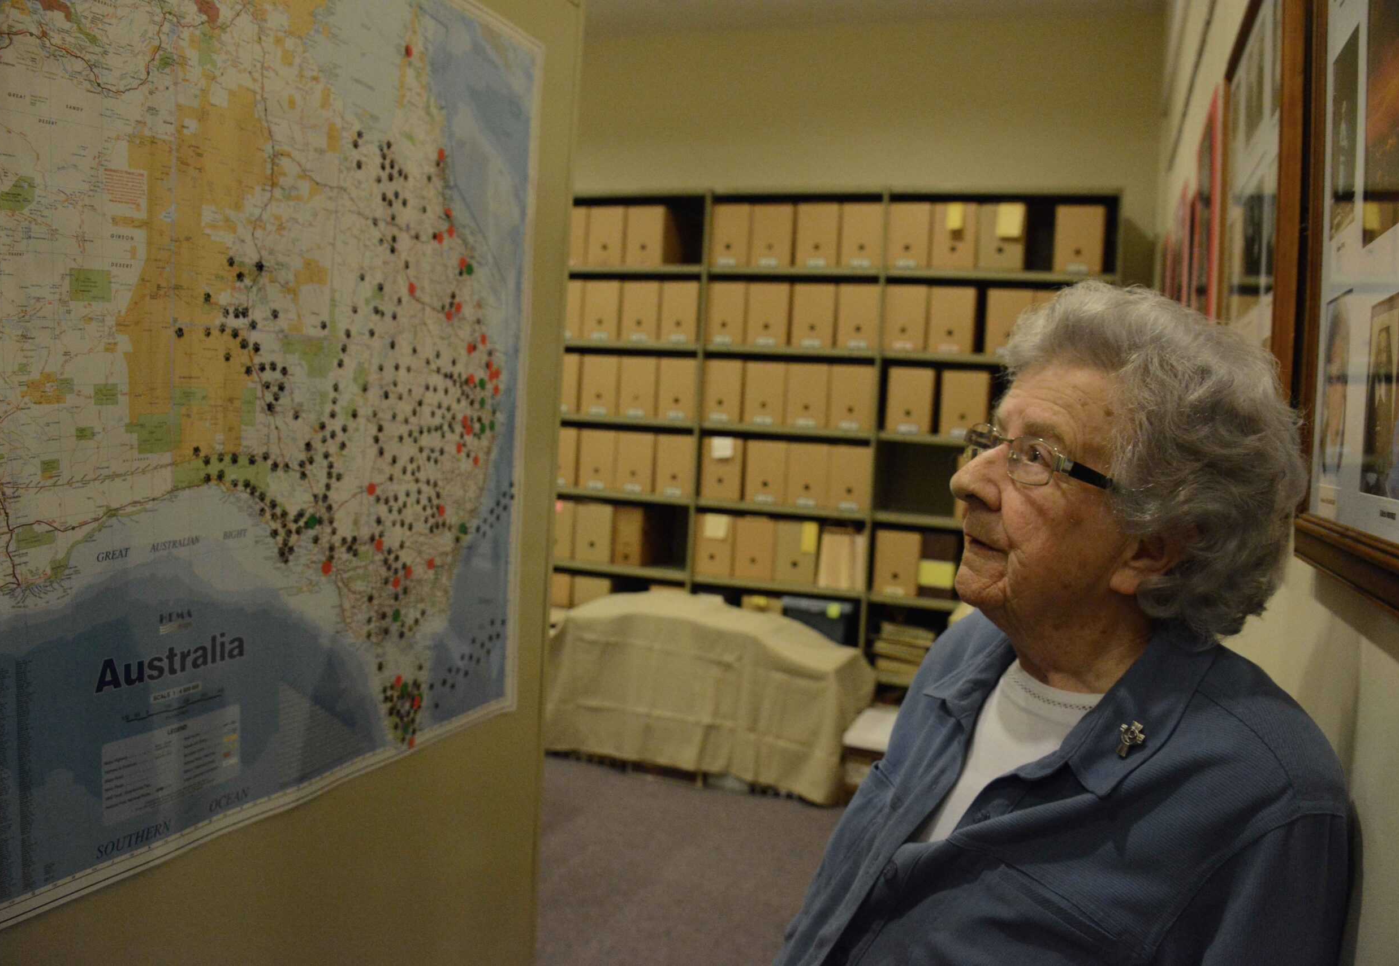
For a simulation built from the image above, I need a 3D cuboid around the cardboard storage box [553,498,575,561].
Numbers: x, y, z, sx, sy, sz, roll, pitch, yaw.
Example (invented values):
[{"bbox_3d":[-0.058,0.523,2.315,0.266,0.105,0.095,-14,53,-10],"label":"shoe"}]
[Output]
[{"bbox_3d":[-0.578,0.193,5.150,0.177,0.261,0.390,4,4,17],"label":"cardboard storage box"}]

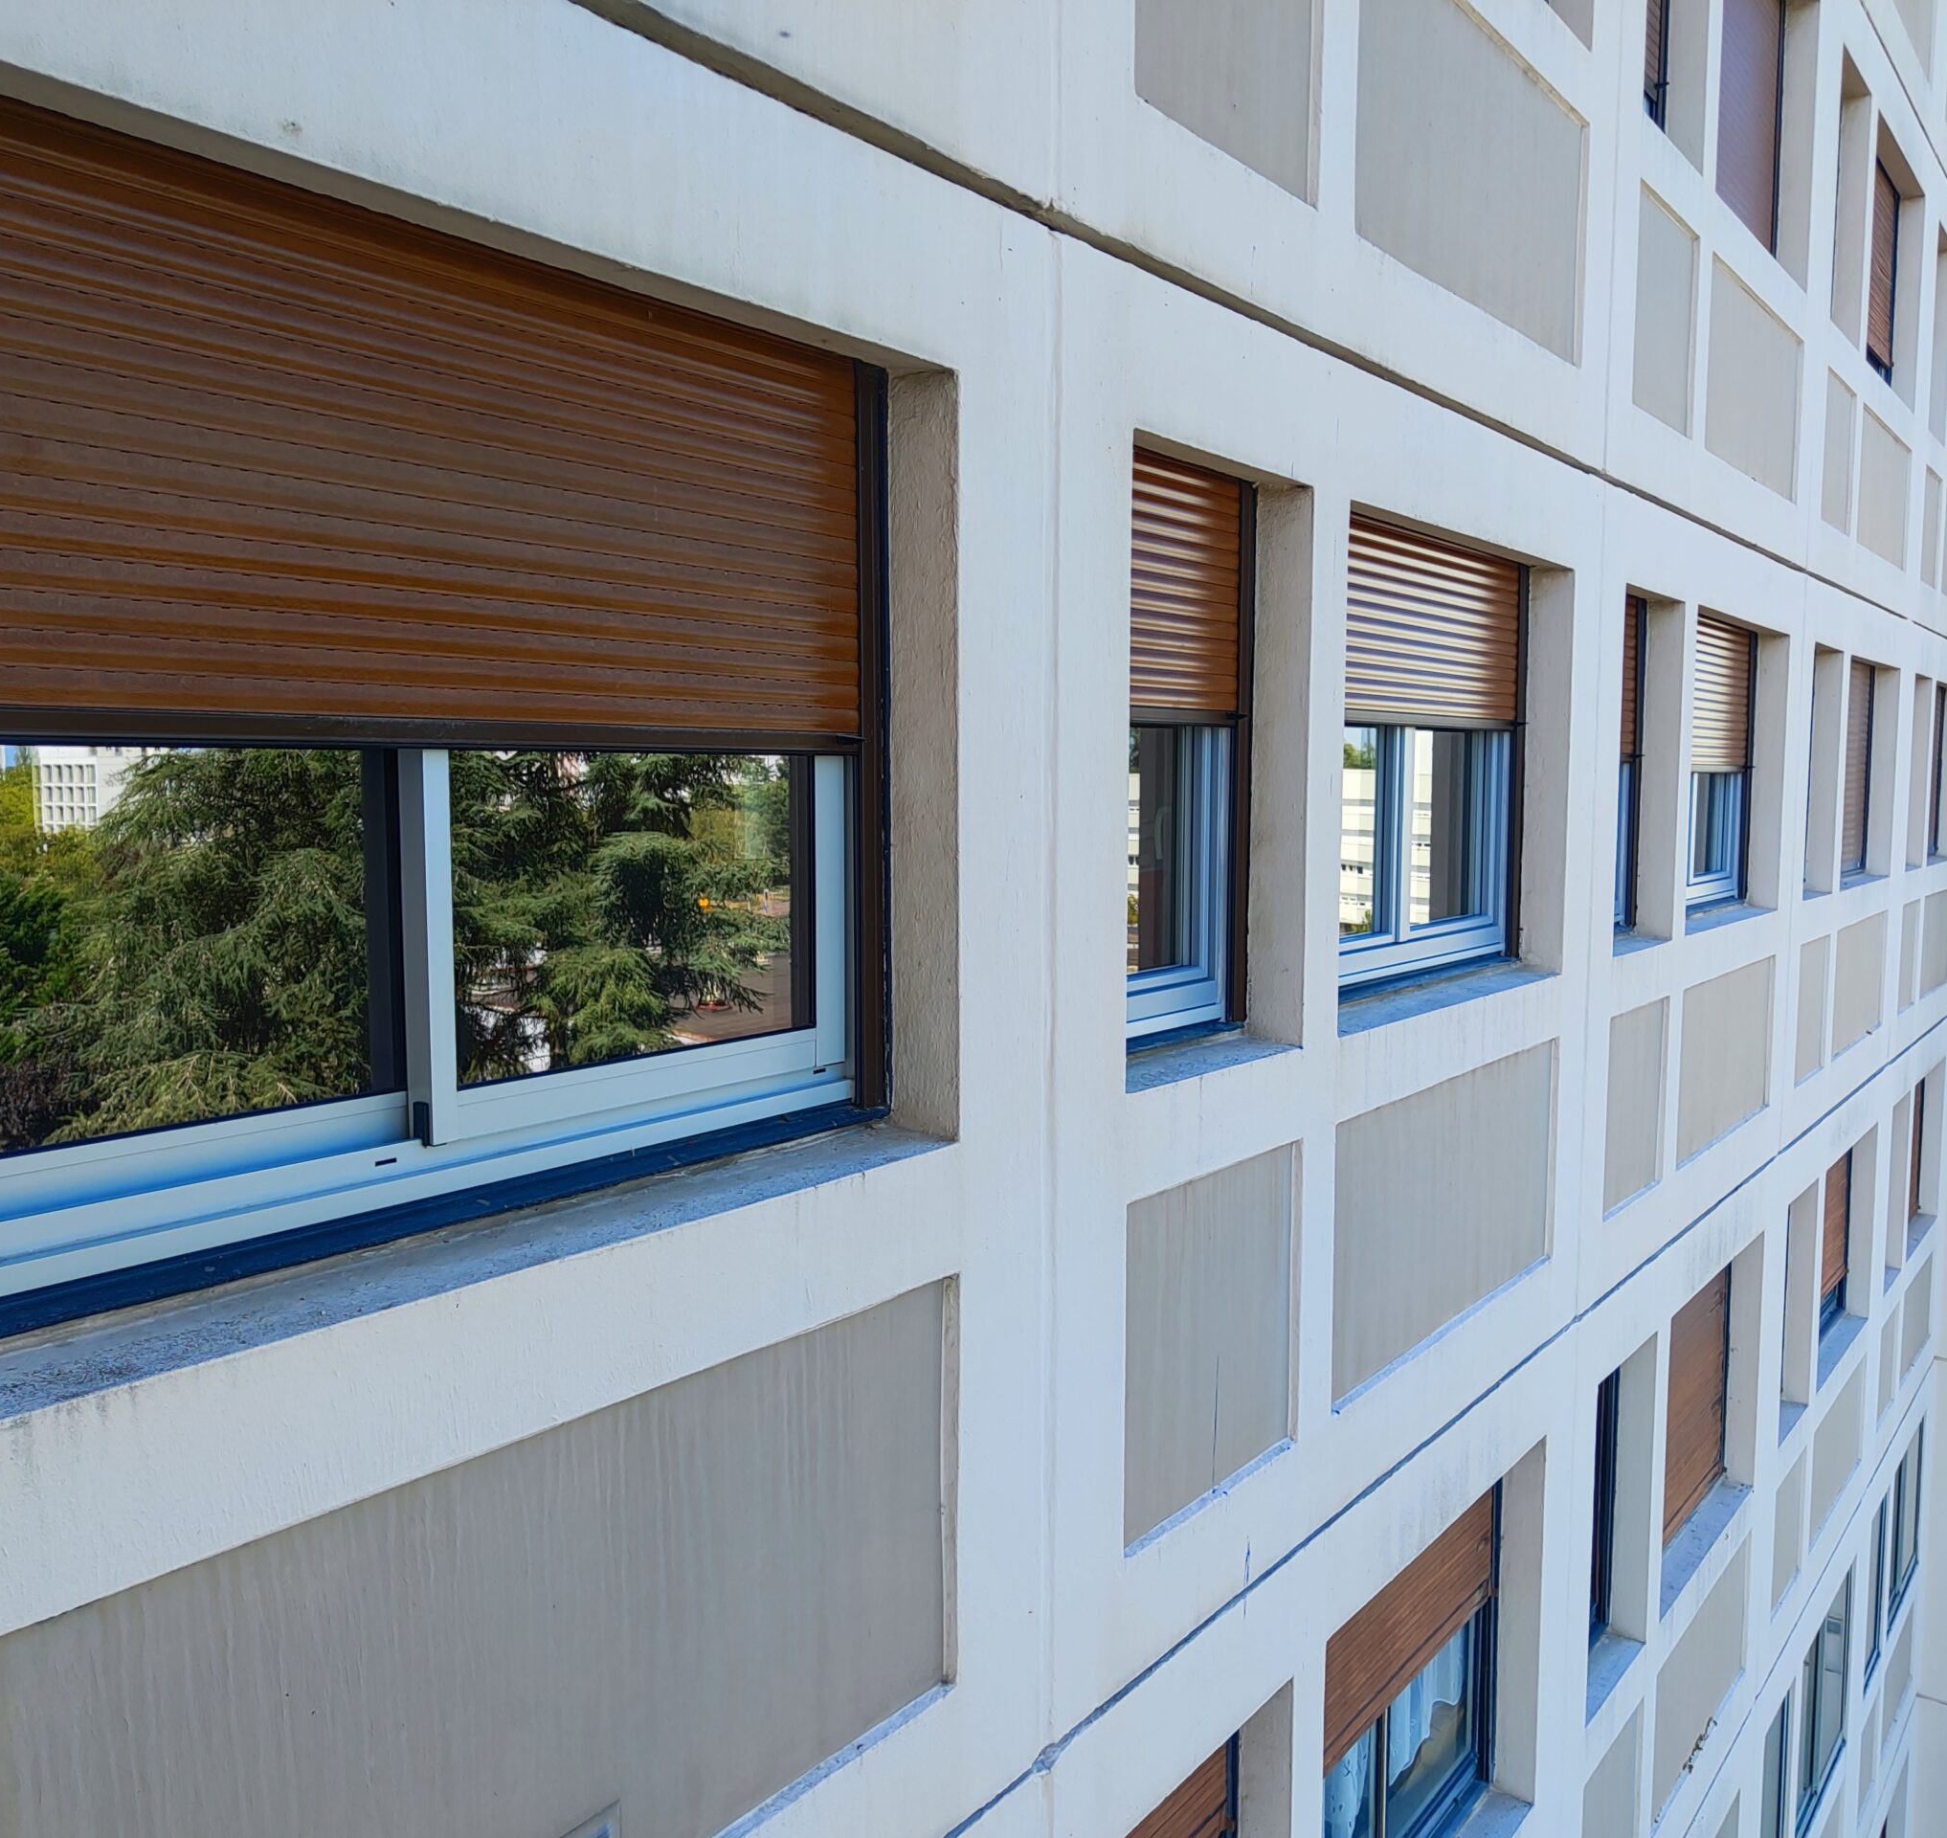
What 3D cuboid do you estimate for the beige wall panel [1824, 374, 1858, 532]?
[{"bbox_3d":[4.158,-2.240,7.881,0.050,0.693,0.678,4,6,38],"label":"beige wall panel"}]

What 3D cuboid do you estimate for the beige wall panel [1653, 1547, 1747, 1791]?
[{"bbox_3d":[3.139,3.252,7.048,0.050,0.693,1.540,4,6,38],"label":"beige wall panel"}]

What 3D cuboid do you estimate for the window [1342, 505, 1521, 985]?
[{"bbox_3d":[1.193,-0.400,4.428,0.140,1.220,1.571,4,6,38],"label":"window"}]

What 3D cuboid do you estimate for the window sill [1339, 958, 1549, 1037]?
[{"bbox_3d":[1.270,0.191,4.475,0.172,0.051,1.558,4,6,38],"label":"window sill"}]

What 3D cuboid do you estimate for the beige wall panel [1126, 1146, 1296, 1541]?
[{"bbox_3d":[0.488,0.859,3.396,0.050,0.693,0.722,4,6,38],"label":"beige wall panel"}]

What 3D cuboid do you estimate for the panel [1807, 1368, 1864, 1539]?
[{"bbox_3d":[4.982,3.046,9.421,0.050,0.693,1.535,4,6,38],"label":"panel"}]

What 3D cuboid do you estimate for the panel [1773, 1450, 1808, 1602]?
[{"bbox_3d":[4.152,3.139,8.353,0.050,0.693,0.678,4,6,38],"label":"panel"}]

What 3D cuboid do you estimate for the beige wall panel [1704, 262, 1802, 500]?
[{"bbox_3d":[3.179,-2.152,6.636,0.038,0.677,1.544,4,6,38],"label":"beige wall panel"}]

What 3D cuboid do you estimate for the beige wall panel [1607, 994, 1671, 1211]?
[{"bbox_3d":[2.355,0.660,5.821,0.038,0.677,0.705,4,6,38],"label":"beige wall panel"}]

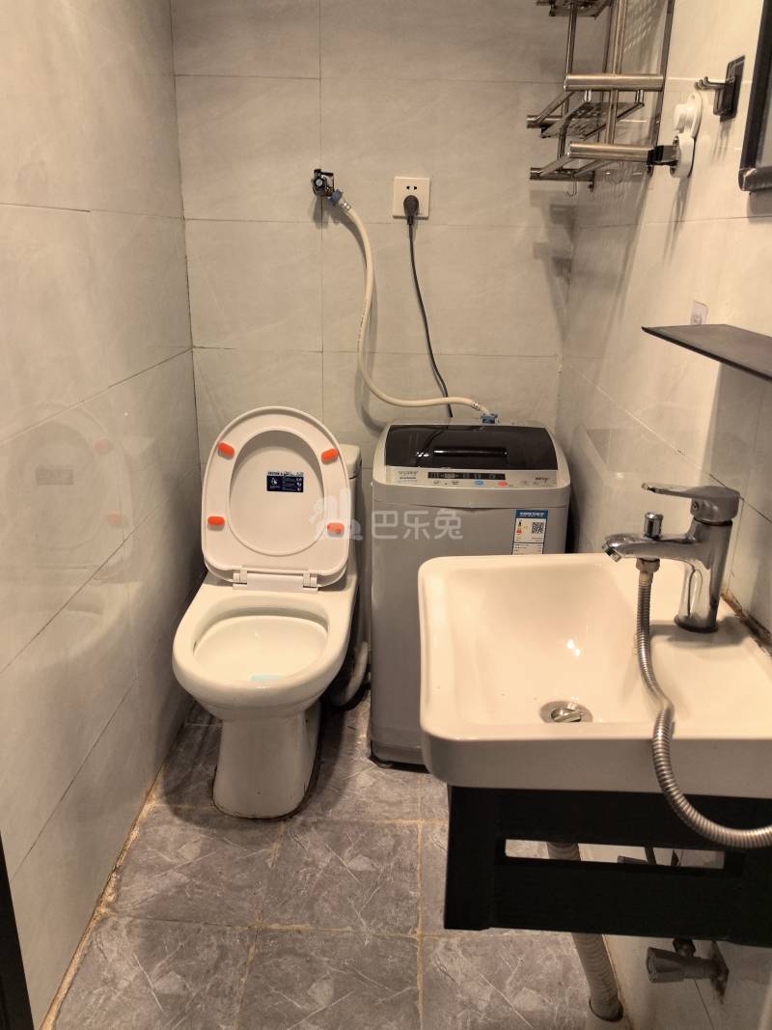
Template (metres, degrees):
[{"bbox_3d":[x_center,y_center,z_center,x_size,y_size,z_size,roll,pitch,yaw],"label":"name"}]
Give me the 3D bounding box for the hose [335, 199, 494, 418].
[{"bbox_3d":[0.076,-0.491,1.942,0.401,0.511,0.080,2,19,2],"label":"hose"}]

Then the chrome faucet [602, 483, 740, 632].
[{"bbox_3d":[0.304,0.043,0.873,0.138,0.156,0.050,2,19,2],"label":"chrome faucet"}]

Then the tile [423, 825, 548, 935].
[{"bbox_3d":[0.216,0.724,1.596,0.295,0.010,0.300,2,19,2],"label":"tile"}]

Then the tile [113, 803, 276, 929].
[{"bbox_3d":[-0.368,0.694,1.609,0.286,0.010,0.300,2,19,2],"label":"tile"}]

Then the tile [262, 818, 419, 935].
[{"bbox_3d":[-0.079,0.709,1.601,0.291,0.010,0.302,2,19,2],"label":"tile"}]

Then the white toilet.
[{"bbox_3d":[-0.259,0.192,1.820,0.387,0.804,0.739,1,19,-1],"label":"white toilet"}]

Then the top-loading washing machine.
[{"bbox_3d":[0.172,0.188,1.946,0.402,0.749,0.427,2,19,1],"label":"top-loading washing machine"}]

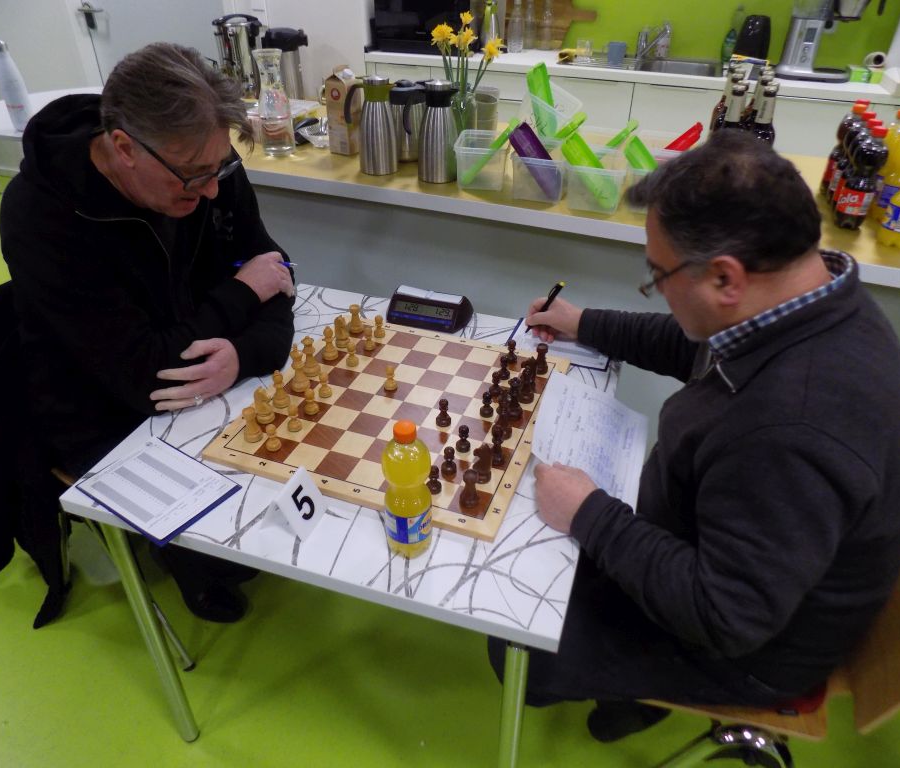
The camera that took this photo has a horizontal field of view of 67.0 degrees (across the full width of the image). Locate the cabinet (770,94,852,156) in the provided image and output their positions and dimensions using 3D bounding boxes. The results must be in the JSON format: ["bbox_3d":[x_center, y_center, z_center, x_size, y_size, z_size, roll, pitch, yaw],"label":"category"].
[{"bbox_3d":[1.841,-1.153,3.617,0.600,0.790,0.580,13,36,16],"label":"cabinet"}]

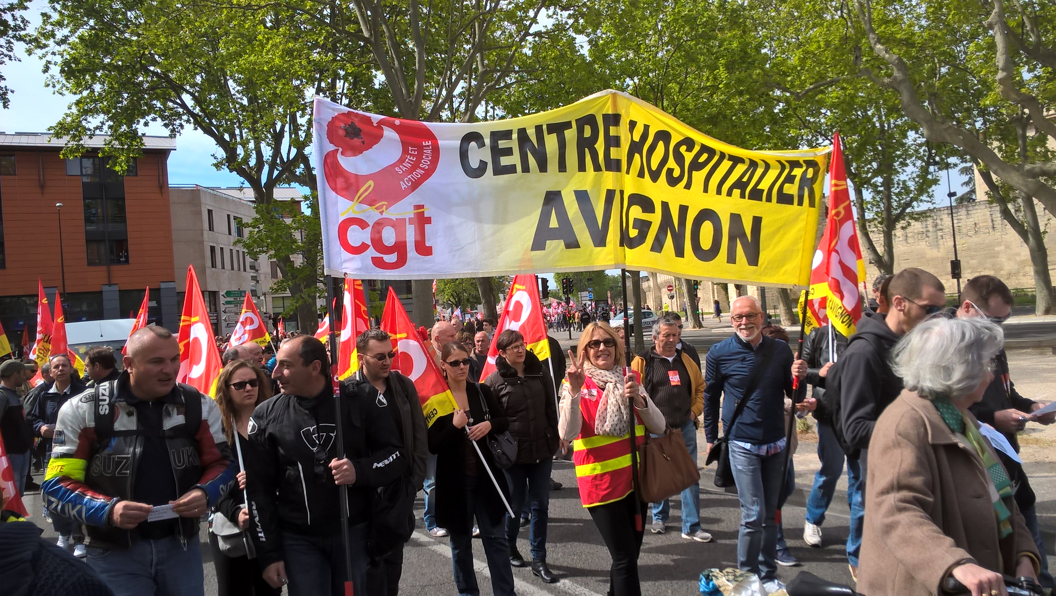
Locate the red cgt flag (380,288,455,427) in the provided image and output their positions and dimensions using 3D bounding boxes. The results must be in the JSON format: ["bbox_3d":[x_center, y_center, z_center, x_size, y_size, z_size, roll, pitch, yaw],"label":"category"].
[{"bbox_3d":[-0.652,0.361,5.100,0.500,0.880,0.270,-5,-1,0],"label":"red cgt flag"}]

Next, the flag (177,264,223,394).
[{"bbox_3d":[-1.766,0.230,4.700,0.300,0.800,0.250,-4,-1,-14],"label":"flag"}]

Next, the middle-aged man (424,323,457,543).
[{"bbox_3d":[-0.655,1.047,7.000,0.520,1.740,0.380,-4,-2,-40],"label":"middle-aged man"}]

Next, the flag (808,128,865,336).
[{"bbox_3d":[1.893,-0.389,5.350,0.400,1.300,0.300,-5,-1,12],"label":"flag"}]

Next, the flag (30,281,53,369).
[{"bbox_3d":[-7.000,0.398,12.500,0.450,1.320,0.300,-4,-1,-11],"label":"flag"}]

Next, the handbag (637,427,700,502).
[{"bbox_3d":[0.786,0.914,4.850,0.340,0.420,0.170,-4,-1,-24],"label":"handbag"}]

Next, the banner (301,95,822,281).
[{"bbox_3d":[0.431,-0.486,4.186,2.830,0.920,0.270,-4,-1,-28],"label":"banner"}]

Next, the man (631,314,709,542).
[{"bbox_3d":[1.029,0.899,6.248,0.550,1.670,0.380,-5,-1,-2],"label":"man"}]

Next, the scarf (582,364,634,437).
[{"bbox_3d":[0.424,0.533,4.580,0.270,0.410,0.260,-4,-1,-7],"label":"scarf"}]

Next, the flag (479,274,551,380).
[{"bbox_3d":[-0.092,0.165,5.900,0.500,0.930,0.250,-5,-1,0],"label":"flag"}]

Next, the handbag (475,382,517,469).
[{"bbox_3d":[-0.187,0.775,5.250,0.270,0.510,0.150,-4,-1,-30],"label":"handbag"}]

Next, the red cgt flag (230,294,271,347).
[{"bbox_3d":[-5.434,0.476,17.000,0.850,1.150,0.250,-4,-1,-14],"label":"red cgt flag"}]

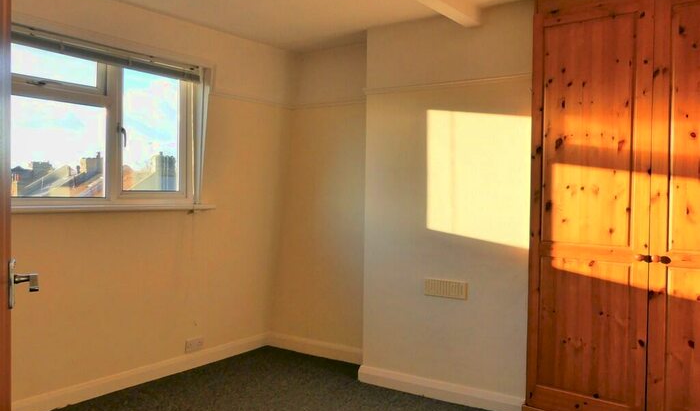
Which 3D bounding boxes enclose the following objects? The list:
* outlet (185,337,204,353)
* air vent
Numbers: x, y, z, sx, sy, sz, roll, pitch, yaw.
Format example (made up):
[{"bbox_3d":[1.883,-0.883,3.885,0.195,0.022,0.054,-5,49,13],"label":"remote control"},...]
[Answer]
[{"bbox_3d":[-1.063,0.956,3.467,0.014,0.087,0.147,11,8,38],"label":"outlet"},{"bbox_3d":[0.563,0.493,2.970,0.262,0.097,0.018,1,2,30],"label":"air vent"}]

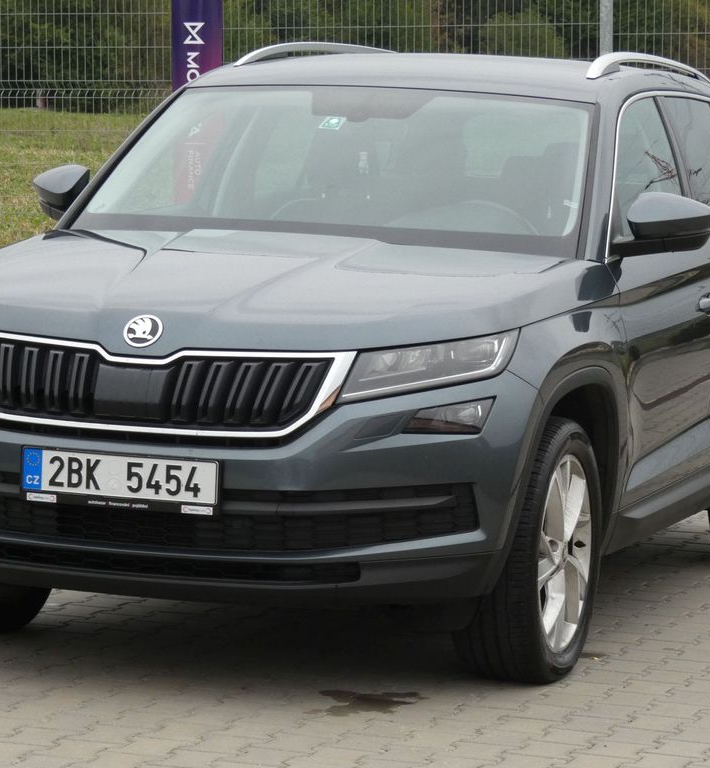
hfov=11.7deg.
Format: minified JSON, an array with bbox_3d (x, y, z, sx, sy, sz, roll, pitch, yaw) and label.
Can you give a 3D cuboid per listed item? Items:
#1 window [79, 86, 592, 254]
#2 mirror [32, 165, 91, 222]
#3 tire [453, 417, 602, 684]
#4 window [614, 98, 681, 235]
[{"bbox_3d":[-0.033,-0.628,9.967,1.500,0.120,0.850,4,41,19],"label":"window"},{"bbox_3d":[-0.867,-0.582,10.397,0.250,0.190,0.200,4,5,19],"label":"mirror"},{"bbox_3d":[0.449,0.438,9.159,0.245,0.710,0.710,4,5,19],"label":"tire"},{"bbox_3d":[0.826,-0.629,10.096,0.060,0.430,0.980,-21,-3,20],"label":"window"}]

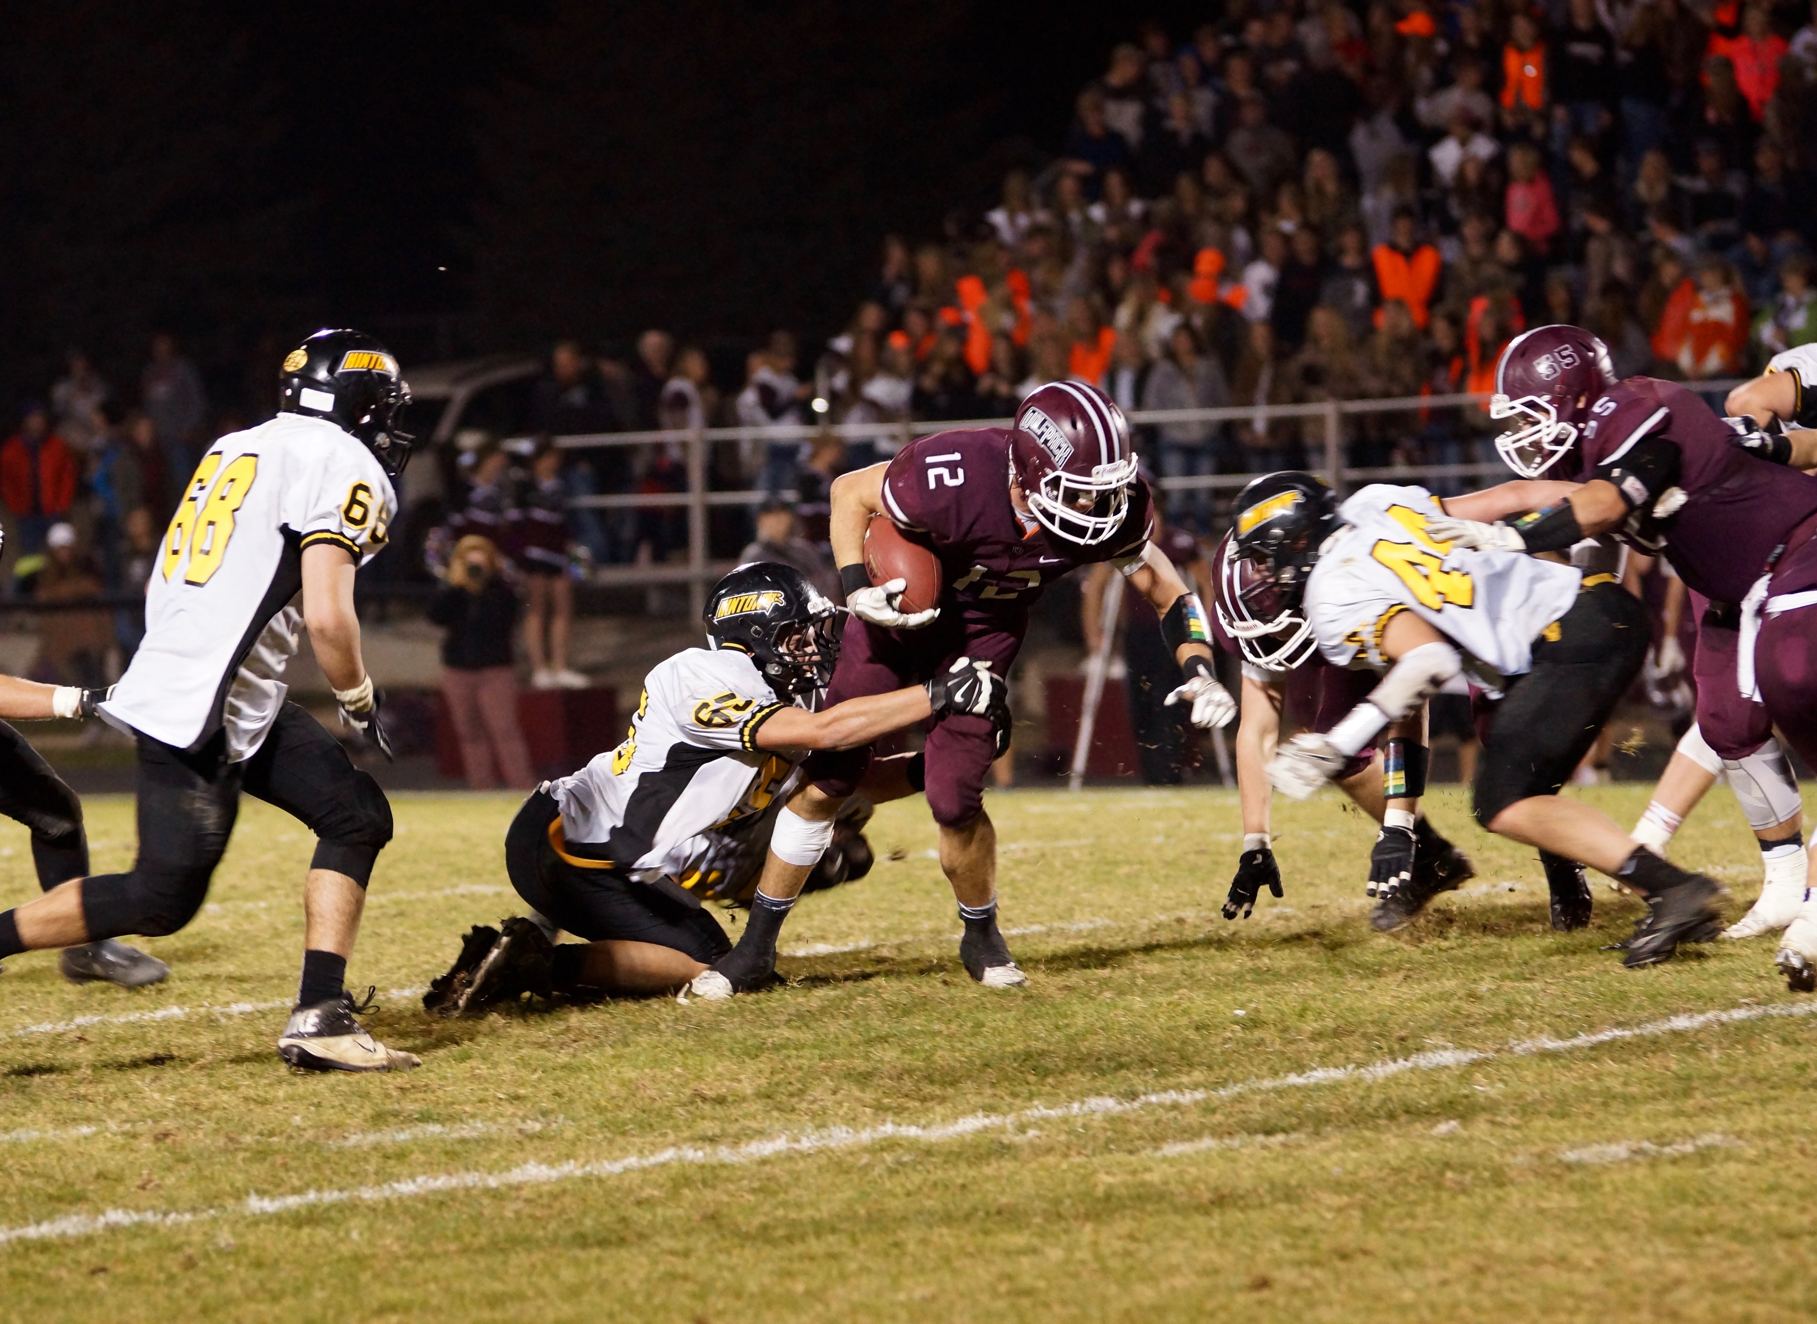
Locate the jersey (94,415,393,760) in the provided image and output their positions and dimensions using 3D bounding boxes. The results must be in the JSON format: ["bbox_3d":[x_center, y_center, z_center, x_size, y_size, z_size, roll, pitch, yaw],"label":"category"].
[{"bbox_3d":[-1.500,-0.172,26.200,0.420,0.780,0.540,24,-13,-30],"label":"jersey"}]

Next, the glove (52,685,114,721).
[{"bbox_3d":[-2.067,0.106,29.200,0.190,0.100,0.080,2,-24,-6],"label":"glove"}]

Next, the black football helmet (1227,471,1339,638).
[{"bbox_3d":[0.921,-0.301,28.794,0.341,0.303,0.242,-32,6,-18],"label":"black football helmet"}]

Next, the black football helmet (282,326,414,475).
[{"bbox_3d":[-1.196,-0.561,24.711,0.338,0.300,0.240,10,-4,-33],"label":"black football helmet"}]

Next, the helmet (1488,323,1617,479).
[{"bbox_3d":[1.550,-0.648,28.094,0.345,0.306,0.245,-18,3,-17],"label":"helmet"}]

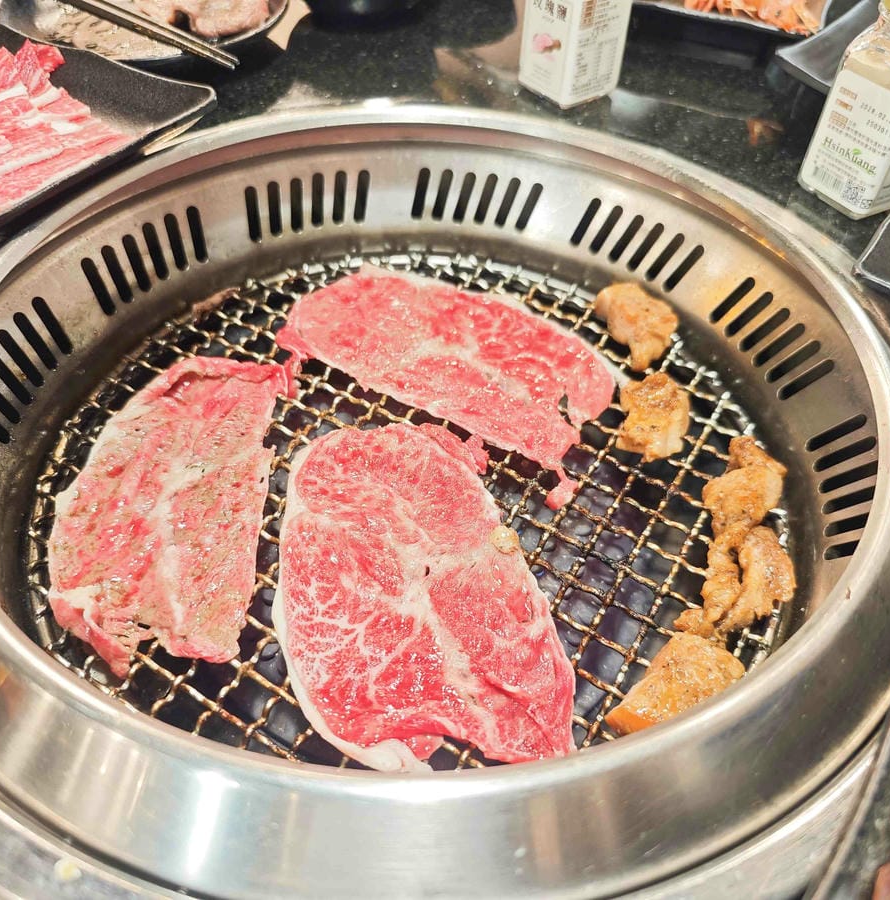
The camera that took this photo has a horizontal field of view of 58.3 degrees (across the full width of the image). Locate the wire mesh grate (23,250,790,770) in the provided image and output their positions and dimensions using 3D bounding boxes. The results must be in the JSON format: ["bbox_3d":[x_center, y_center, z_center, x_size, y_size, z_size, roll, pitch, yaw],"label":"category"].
[{"bbox_3d":[-0.011,0.006,0.342,0.310,0.013,0.310,2,48,-2],"label":"wire mesh grate"}]

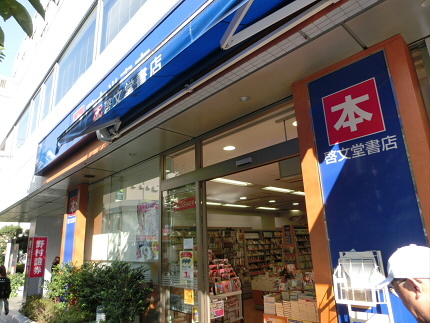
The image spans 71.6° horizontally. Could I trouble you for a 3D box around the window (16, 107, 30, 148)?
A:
[{"bbox_3d":[-6.760,-1.129,10.515,0.120,1.261,1.580,12,-21,-41],"label":"window"}]

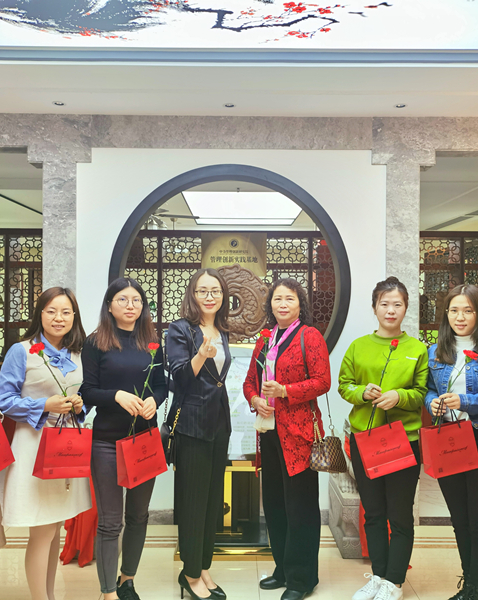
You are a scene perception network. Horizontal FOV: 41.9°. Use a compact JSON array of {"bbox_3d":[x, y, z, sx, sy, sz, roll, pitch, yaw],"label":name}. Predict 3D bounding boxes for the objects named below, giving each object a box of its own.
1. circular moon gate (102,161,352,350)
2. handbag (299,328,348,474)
[{"bbox_3d":[-0.058,-0.098,4.270,1.625,1.625,0.200,0,0,0],"label":"circular moon gate"},{"bbox_3d":[0.449,0.518,3.280,0.160,0.740,0.240,0,0,28],"label":"handbag"}]

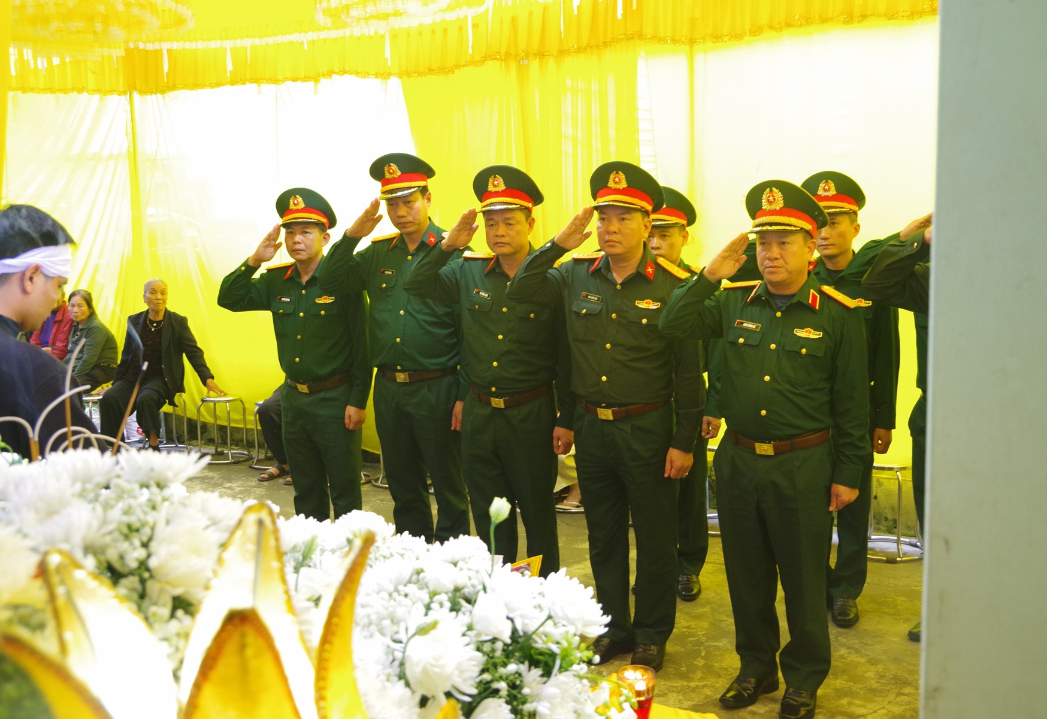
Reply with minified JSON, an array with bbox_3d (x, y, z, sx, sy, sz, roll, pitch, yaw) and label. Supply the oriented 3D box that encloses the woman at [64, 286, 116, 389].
[{"bbox_3d":[-3.468,0.083,8.359,0.500,1.200,0.750,5,9,42],"label":"woman"}]

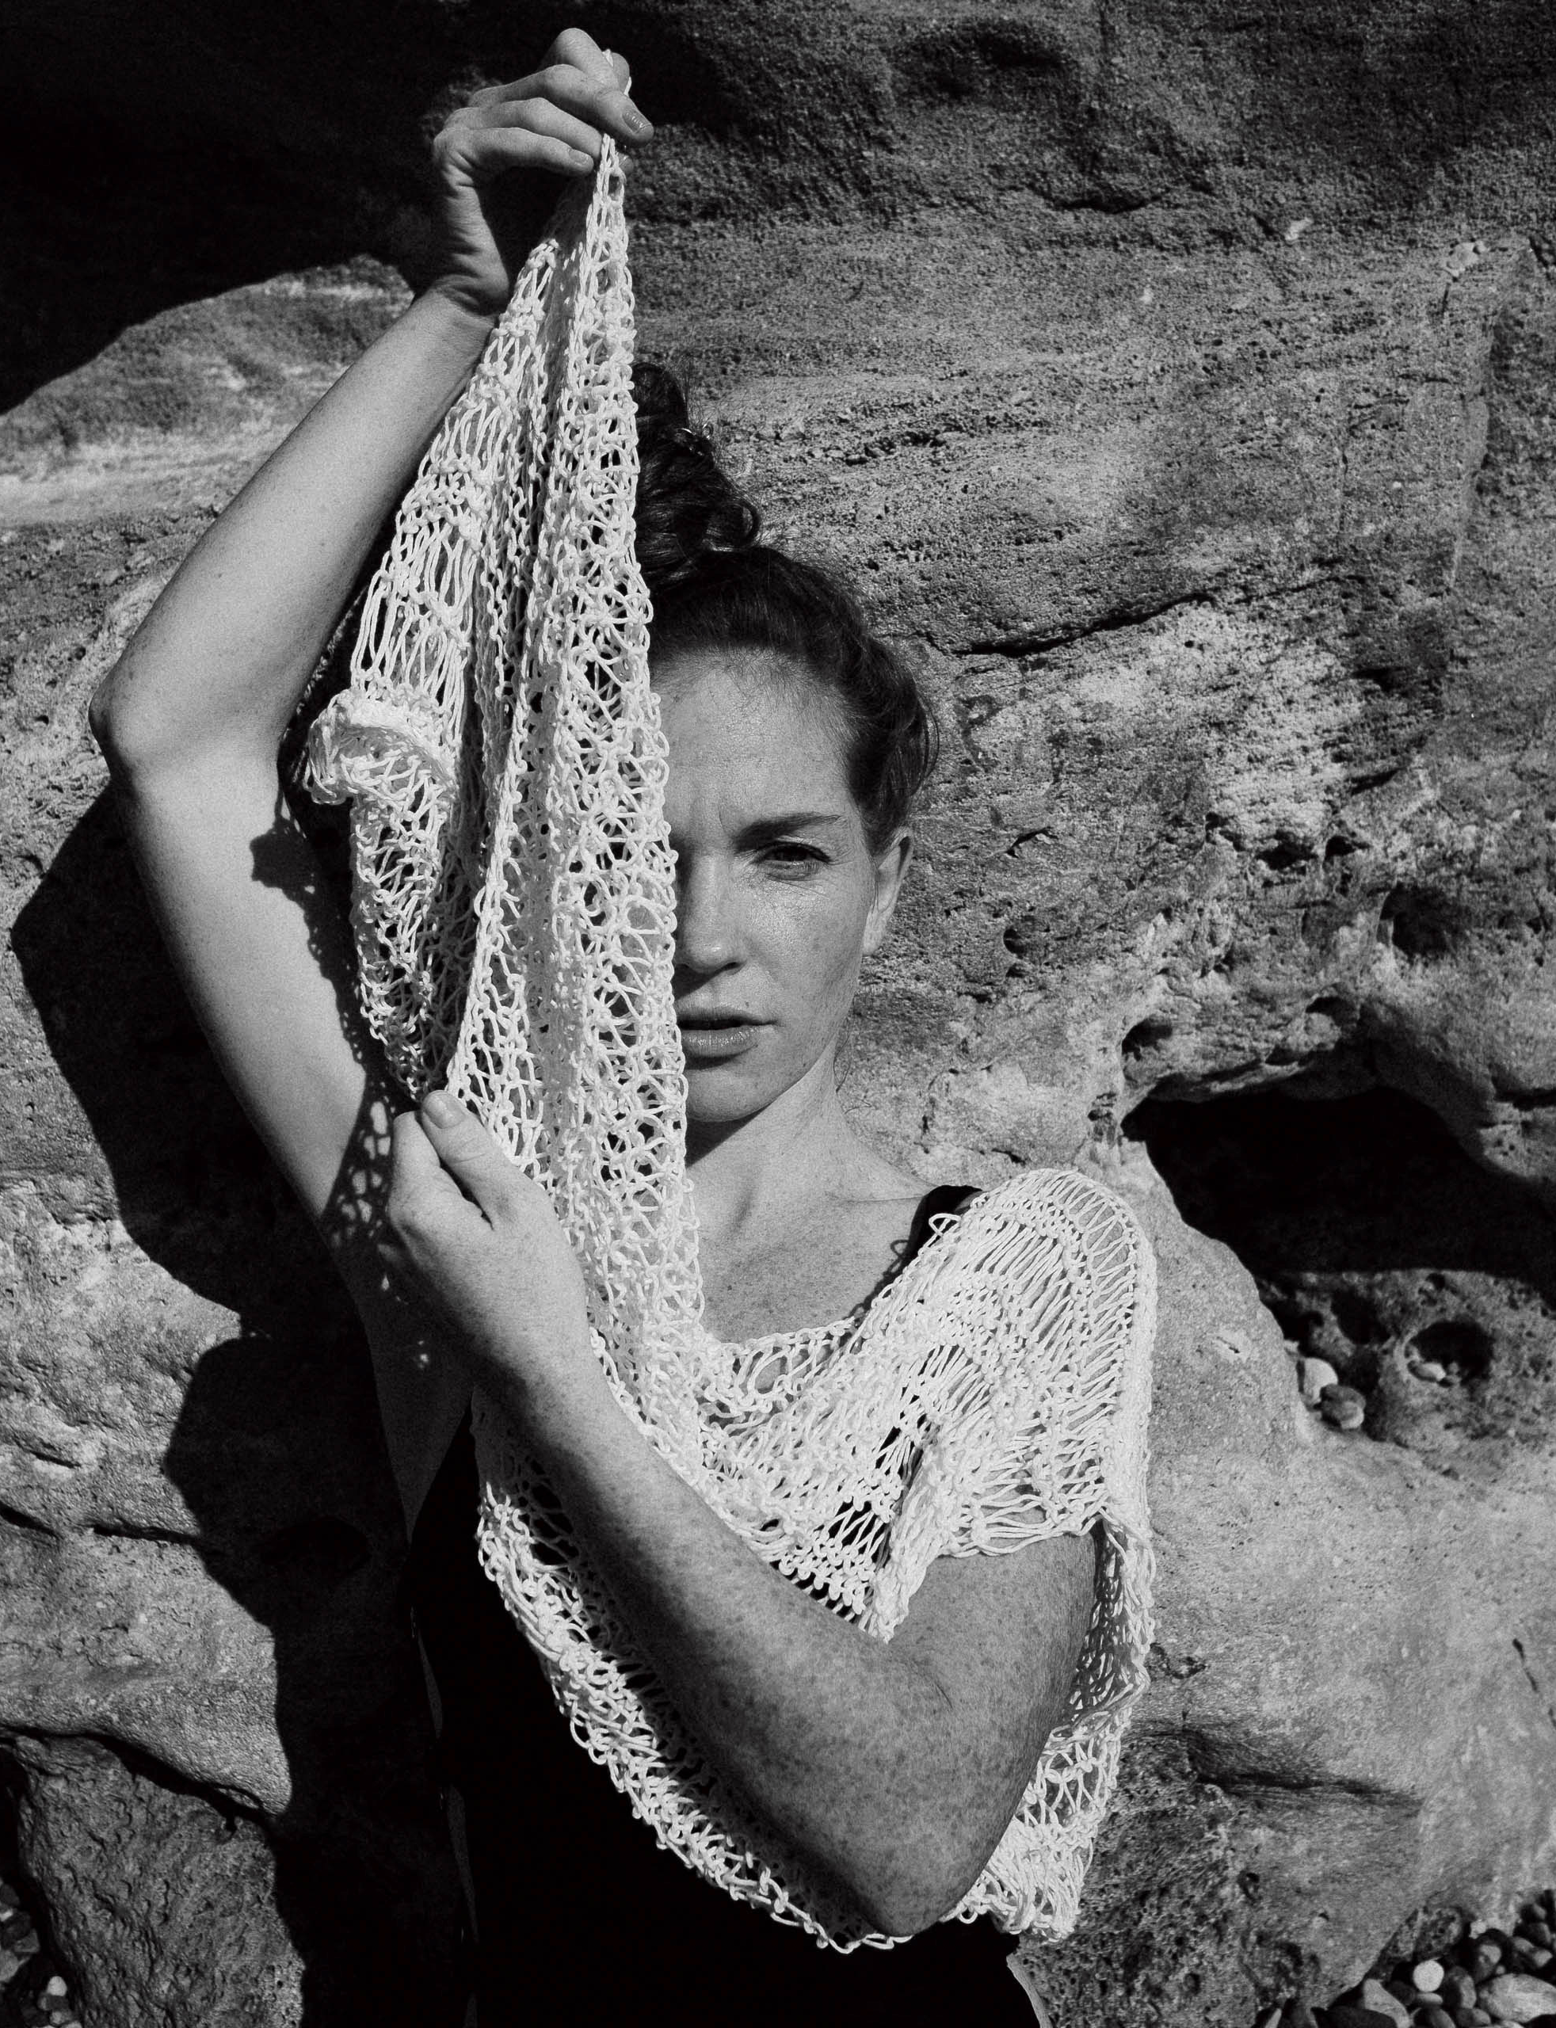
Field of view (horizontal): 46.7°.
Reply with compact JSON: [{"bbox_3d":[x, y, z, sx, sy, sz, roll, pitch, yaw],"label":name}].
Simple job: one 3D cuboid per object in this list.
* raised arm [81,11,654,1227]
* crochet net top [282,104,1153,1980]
[{"bbox_3d":[-0.190,-0.173,0.830,0.250,0.545,0.190,5,3,0],"label":"raised arm"},{"bbox_3d":[-0.022,0.013,0.820,0.385,0.810,0.280,0,3,6],"label":"crochet net top"}]

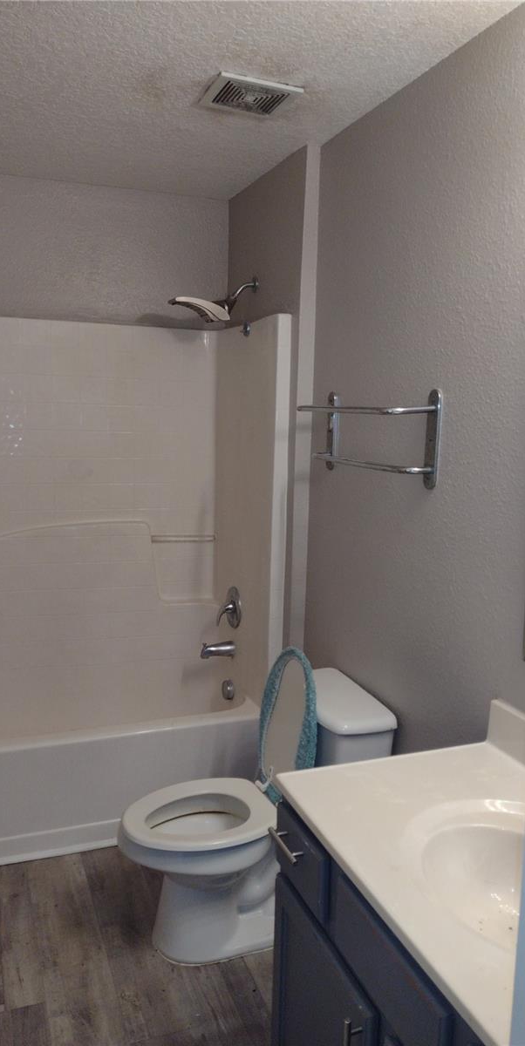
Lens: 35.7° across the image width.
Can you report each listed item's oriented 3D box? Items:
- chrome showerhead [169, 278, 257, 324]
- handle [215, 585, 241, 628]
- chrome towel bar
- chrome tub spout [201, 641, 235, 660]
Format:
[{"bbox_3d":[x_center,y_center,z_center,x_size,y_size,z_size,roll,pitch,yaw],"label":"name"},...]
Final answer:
[{"bbox_3d":[-0.185,-0.867,3.155,0.350,0.185,0.170,-2,9,-20],"label":"chrome showerhead"},{"bbox_3d":[-0.151,0.350,3.350,0.075,0.170,0.170,-2,9,-20],"label":"handle"},{"bbox_3d":[0.285,-0.262,2.397,0.125,0.265,0.650,-2,9,-20],"label":"chrome towel bar"},{"bbox_3d":[-0.187,0.527,3.361,0.140,0.077,0.065,-2,9,-20],"label":"chrome tub spout"}]

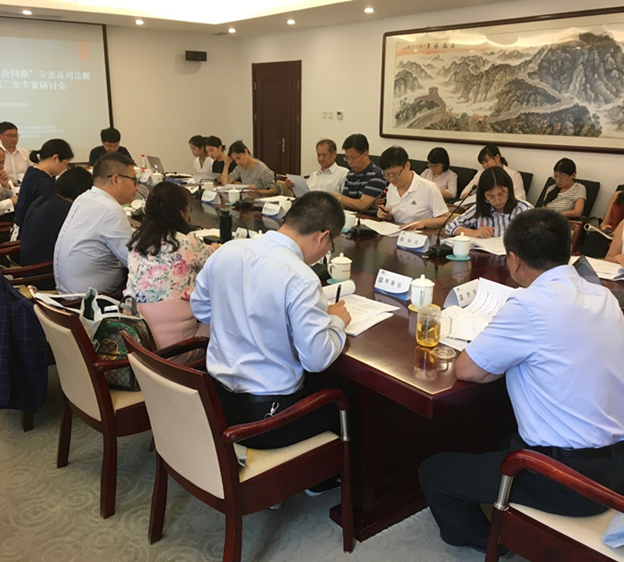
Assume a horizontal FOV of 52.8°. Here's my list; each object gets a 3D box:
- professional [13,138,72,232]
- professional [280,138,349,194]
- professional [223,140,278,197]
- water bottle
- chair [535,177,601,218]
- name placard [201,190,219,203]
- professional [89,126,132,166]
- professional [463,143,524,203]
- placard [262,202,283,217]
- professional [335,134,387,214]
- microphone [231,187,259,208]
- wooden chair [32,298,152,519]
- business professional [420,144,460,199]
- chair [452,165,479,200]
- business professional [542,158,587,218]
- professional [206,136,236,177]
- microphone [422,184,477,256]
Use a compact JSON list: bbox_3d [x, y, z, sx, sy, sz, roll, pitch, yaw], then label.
[{"bbox_3d":[-1.884,-0.353,4.570,0.750,1.290,0.500,-12,20,-36],"label":"professional"},{"bbox_3d":[0.089,-0.572,5.442,0.520,1.260,0.750,15,22,42],"label":"professional"},{"bbox_3d":[-0.617,-0.717,6.042,0.720,1.200,0.520,-12,20,-36],"label":"professional"},{"bbox_3d":[-0.522,-0.337,3.806,0.072,0.205,0.072,1,16,0],"label":"water bottle"},{"bbox_3d":[1.878,-0.251,4.832,0.620,1.000,0.580,-12,20,-36],"label":"chair"},{"bbox_3d":[-0.826,-0.697,5.201,0.100,0.100,0.210,-12,20,-36],"label":"name placard"},{"bbox_3d":[-2.108,-0.982,6.785,0.520,1.310,0.800,-9,19,-32],"label":"professional"},{"bbox_3d":[1.411,-0.454,5.095,0.780,1.240,0.520,-12,20,-36],"label":"professional"},{"bbox_3d":[-0.301,-0.538,4.753,0.095,0.088,0.200,-12,20,-37],"label":"placard"},{"bbox_3d":[0.366,-0.457,4.934,0.750,1.320,0.540,-12,20,-36],"label":"professional"},{"bbox_3d":[-0.486,-0.691,5.060,0.270,0.170,0.130,-12,20,-36],"label":"microphone"},{"bbox_3d":[-0.783,0.434,2.678,0.620,0.850,0.540,-12,20,-37],"label":"wooden chair"},{"bbox_3d":[1.015,-0.626,5.851,0.820,1.200,0.460,-12,20,-37],"label":"business professional"},{"bbox_3d":[1.199,-0.561,6.013,0.620,0.990,0.550,-12,20,-37],"label":"chair"},{"bbox_3d":[1.735,-0.354,4.956,0.850,1.180,0.480,-12,20,-37],"label":"business professional"},{"bbox_3d":[-1.042,-0.941,6.865,0.800,1.210,0.460,-12,20,-37],"label":"professional"},{"bbox_3d":[0.811,-0.353,3.613,0.370,0.370,0.140,-12,20,-37],"label":"microphone"}]

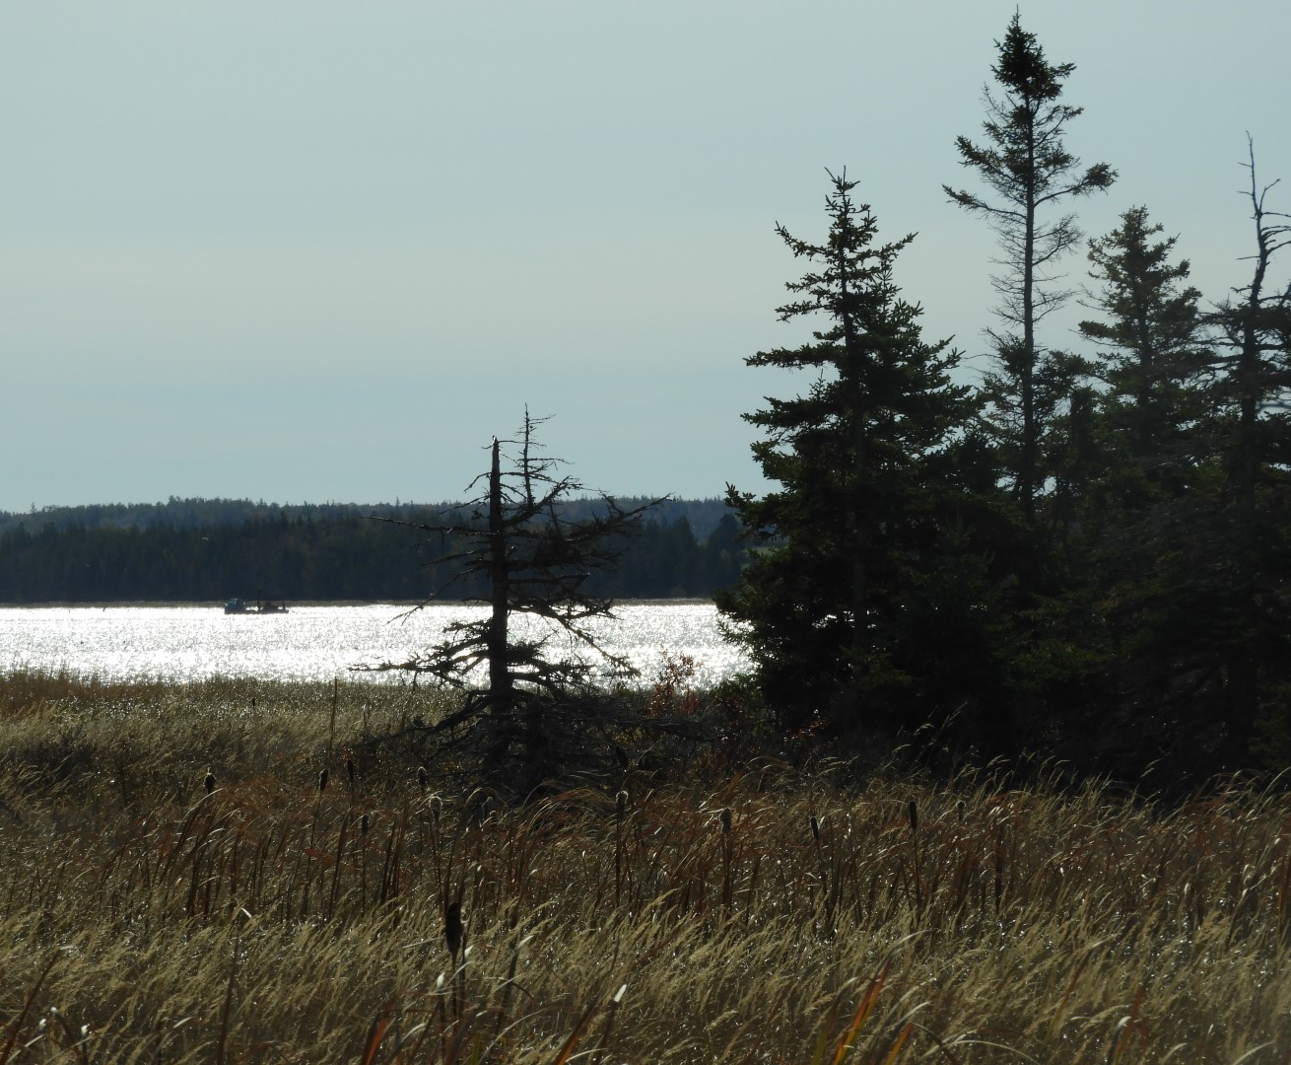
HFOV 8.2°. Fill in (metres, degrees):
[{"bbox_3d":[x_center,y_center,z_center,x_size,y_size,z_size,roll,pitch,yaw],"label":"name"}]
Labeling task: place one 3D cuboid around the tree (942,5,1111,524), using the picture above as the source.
[{"bbox_3d":[4.138,-1.401,97.000,1.848,8.418,1.900,0,0,0],"label":"tree"}]

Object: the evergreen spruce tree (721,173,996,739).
[{"bbox_3d":[1.957,-0.470,84.000,2.519,5.803,2.500,0,0,0],"label":"evergreen spruce tree"}]

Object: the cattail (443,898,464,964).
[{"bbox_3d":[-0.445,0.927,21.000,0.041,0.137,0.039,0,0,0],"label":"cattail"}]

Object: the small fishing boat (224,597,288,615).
[{"bbox_3d":[-51.703,9.625,1200.000,8.556,2.581,2.900,0,0,0],"label":"small fishing boat"}]

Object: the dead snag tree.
[{"bbox_3d":[-1.101,0.573,74.000,2.483,3.193,2.300,0,0,0],"label":"dead snag tree"}]

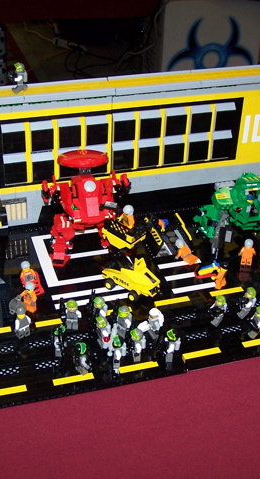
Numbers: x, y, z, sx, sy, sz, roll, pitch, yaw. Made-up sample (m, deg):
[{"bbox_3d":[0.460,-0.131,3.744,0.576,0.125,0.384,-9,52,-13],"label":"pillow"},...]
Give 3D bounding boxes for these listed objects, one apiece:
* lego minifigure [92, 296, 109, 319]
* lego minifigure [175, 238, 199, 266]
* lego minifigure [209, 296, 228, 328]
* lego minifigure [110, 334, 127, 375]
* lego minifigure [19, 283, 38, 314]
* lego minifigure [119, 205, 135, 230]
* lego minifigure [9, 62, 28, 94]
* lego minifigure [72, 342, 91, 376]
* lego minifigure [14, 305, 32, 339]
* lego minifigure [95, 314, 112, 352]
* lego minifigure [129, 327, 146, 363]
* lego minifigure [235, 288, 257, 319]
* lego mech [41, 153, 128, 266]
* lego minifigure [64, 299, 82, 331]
[{"bbox_3d":[-0.038,0.091,0.886,0.024,0.041,0.018,31,44,34],"label":"lego minifigure"},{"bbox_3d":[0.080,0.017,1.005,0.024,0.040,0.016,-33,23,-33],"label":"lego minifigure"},{"bbox_3d":[0.114,0.093,0.904,0.020,0.038,0.021,-19,40,-41],"label":"lego minifigure"},{"bbox_3d":[-0.014,0.135,0.833,0.019,0.042,0.022,-22,42,-31],"label":"lego minifigure"},{"bbox_3d":[-0.131,0.076,0.911,0.023,0.041,0.015,17,38,20],"label":"lego minifigure"},{"bbox_3d":[-0.004,-0.036,1.027,0.024,0.033,0.022,31,44,34],"label":"lego minifigure"},{"bbox_3d":[-0.148,-0.214,0.932,0.027,0.040,0.025,-17,39,-26],"label":"lego minifigure"},{"bbox_3d":[-0.055,0.140,0.816,0.023,0.042,0.025,-6,35,-12],"label":"lego minifigure"},{"bbox_3d":[-0.131,0.100,0.867,0.024,0.040,0.015,-23,42,-32],"label":"lego minifigure"},{"bbox_3d":[-0.032,0.115,0.855,0.022,0.042,0.025,-23,42,-32],"label":"lego minifigure"},{"bbox_3d":[0.009,0.126,0.841,0.022,0.042,0.025,-10,36,-19],"label":"lego minifigure"},{"bbox_3d":[0.153,0.085,0.920,0.020,0.038,0.021,-16,38,-37],"label":"lego minifigure"},{"bbox_3d":[-0.061,-0.050,0.980,0.120,0.166,0.078,-4,35,-10],"label":"lego mech"},{"bbox_3d":[-0.073,0.095,0.887,0.023,0.041,0.015,3,35,1],"label":"lego minifigure"}]

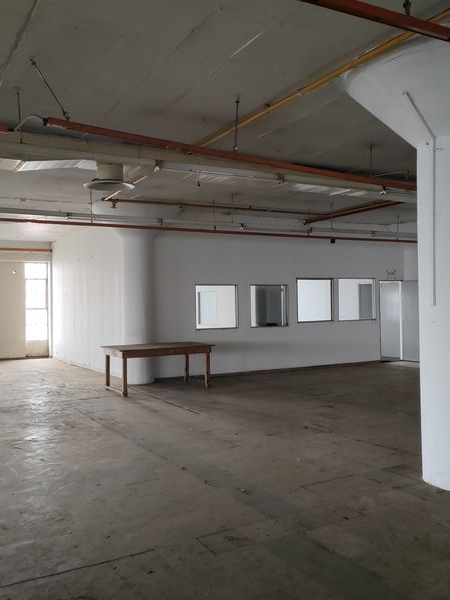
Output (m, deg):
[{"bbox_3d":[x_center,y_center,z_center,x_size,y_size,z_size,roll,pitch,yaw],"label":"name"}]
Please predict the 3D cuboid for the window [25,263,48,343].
[{"bbox_3d":[-5.564,0.055,17.075,0.670,2.280,0.120,-1,0,-30],"label":"window"}]

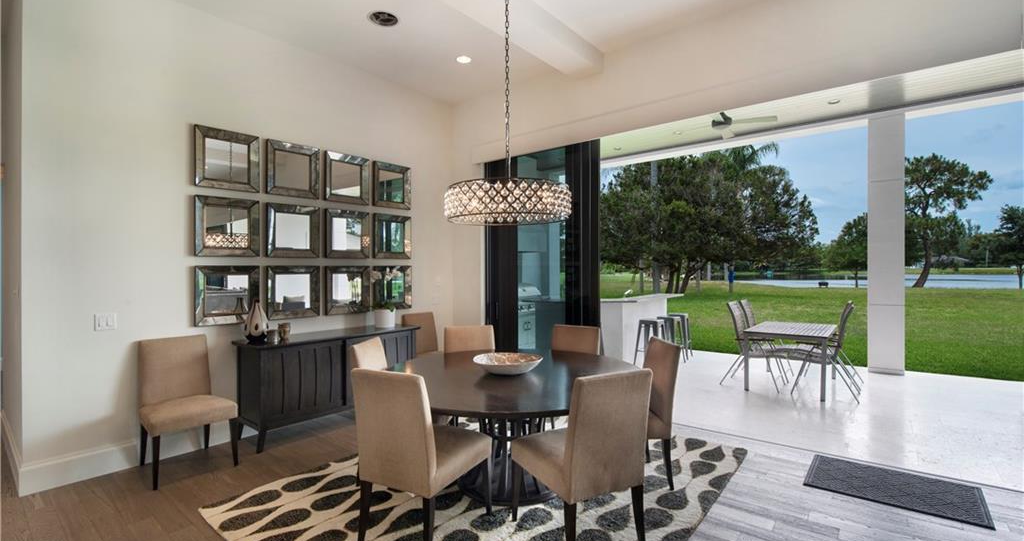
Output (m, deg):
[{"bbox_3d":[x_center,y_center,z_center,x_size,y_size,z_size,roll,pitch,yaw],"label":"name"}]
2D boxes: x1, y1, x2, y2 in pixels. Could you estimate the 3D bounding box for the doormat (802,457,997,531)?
[{"bbox_3d":[2.602,1.478,3.128,0.924,0.012,0.653,-1,0,38],"label":"doormat"}]

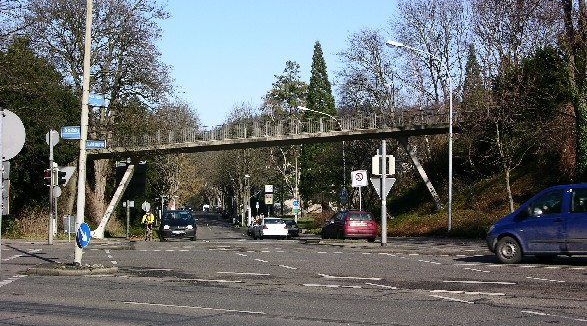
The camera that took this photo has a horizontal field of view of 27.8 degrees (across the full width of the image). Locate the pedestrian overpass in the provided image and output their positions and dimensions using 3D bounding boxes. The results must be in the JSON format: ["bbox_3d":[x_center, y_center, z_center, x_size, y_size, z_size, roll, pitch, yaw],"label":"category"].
[{"bbox_3d":[-1.418,0.709,76.500,24.300,8.200,3.000,0,-2,-1],"label":"pedestrian overpass"}]

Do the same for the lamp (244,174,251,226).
[{"bbox_3d":[-4.845,3.950,125.000,0.650,5.450,0.300,0,-2,-5],"label":"lamp"}]

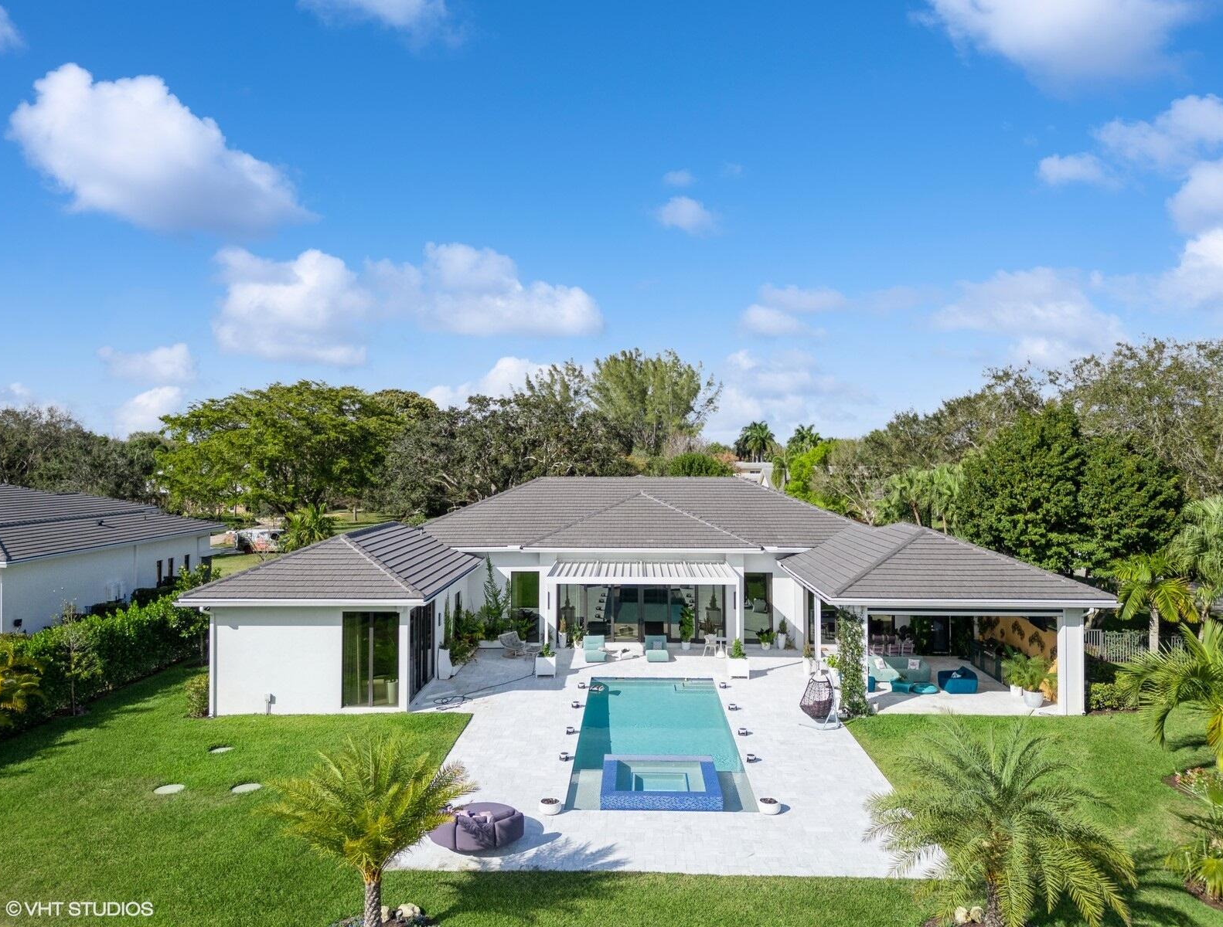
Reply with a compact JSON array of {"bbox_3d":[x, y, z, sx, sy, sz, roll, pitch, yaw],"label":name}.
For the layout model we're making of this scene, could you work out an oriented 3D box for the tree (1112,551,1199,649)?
[{"bbox_3d":[20.900,5.750,33.000,3.200,4.700,3.200,0,0,0],"label":"tree"}]

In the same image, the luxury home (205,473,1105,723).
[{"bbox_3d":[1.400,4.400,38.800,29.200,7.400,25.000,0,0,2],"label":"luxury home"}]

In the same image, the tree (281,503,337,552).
[{"bbox_3d":[-20.400,5.450,58.000,3.800,5.300,3.800,0,0,0],"label":"tree"}]

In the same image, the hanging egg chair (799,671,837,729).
[{"bbox_3d":[6.460,7.100,26.500,1.100,2.000,1.200,0,0,-43],"label":"hanging egg chair"}]

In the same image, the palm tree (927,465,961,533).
[{"bbox_3d":[23.300,4.130,60.000,2.900,7.900,2.900,0,0,0],"label":"palm tree"}]

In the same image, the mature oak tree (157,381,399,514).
[{"bbox_3d":[-33.000,0.050,85.000,24.000,16.100,22.000,0,0,0],"label":"mature oak tree"}]

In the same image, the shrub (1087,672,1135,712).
[{"bbox_3d":[16.660,7.630,28.600,1.550,0.950,1.300,0,0,0],"label":"shrub"}]

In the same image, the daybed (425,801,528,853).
[{"bbox_3d":[-2.920,7.760,18.500,2.100,0.700,1.900,0,0,-6],"label":"daybed"}]

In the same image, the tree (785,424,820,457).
[{"bbox_3d":[29.100,1.250,130.000,5.500,13.700,5.500,0,0,0],"label":"tree"}]

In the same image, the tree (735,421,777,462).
[{"bbox_3d":[21.100,1.100,125.000,6.000,14.000,6.000,0,0,0],"label":"tree"}]

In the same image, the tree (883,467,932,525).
[{"bbox_3d":[20.600,4.270,60.000,3.500,7.700,3.500,0,0,0],"label":"tree"}]

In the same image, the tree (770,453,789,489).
[{"bbox_3d":[16.900,3.600,85.000,2.600,9.000,2.600,0,0,0],"label":"tree"}]

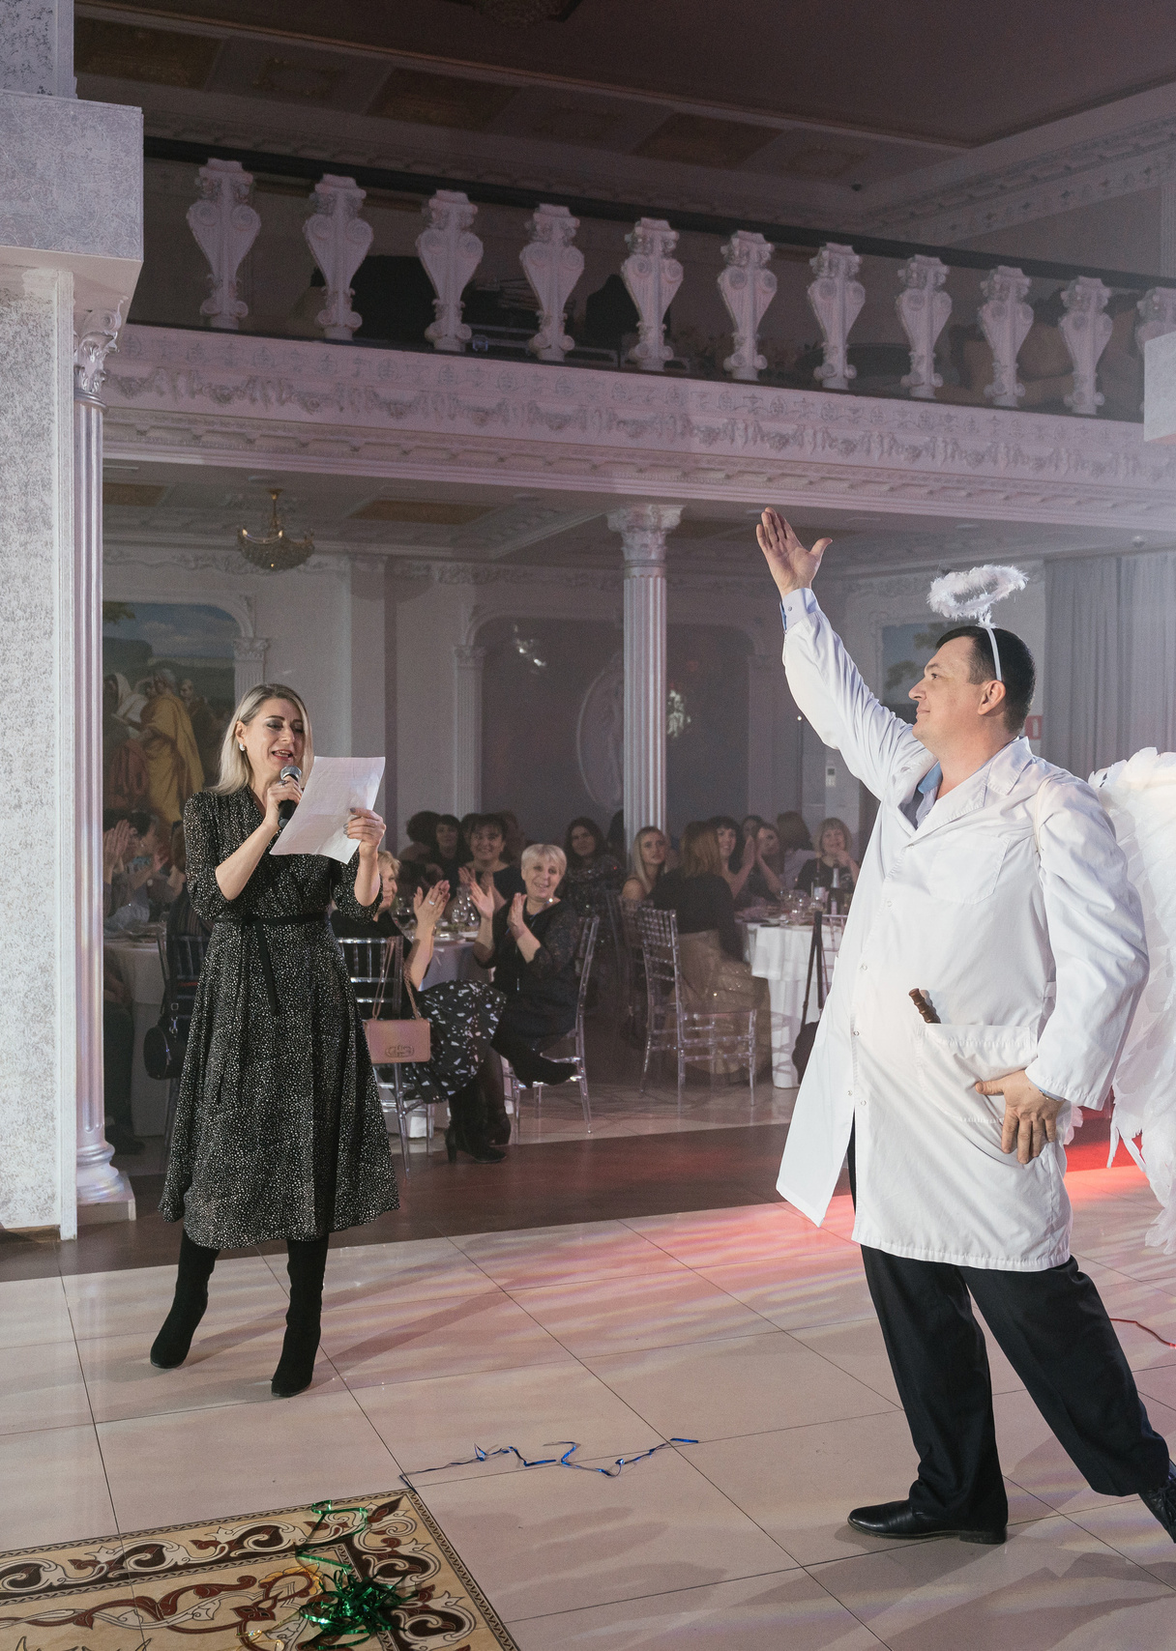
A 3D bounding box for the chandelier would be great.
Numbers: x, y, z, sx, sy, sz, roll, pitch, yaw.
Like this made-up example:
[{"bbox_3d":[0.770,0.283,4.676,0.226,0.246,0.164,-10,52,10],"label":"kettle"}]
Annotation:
[{"bbox_3d":[-1.944,-1.841,10.300,0.490,0.520,0.490,-1,2,-21],"label":"chandelier"}]

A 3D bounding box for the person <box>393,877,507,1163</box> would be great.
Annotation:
[{"bbox_3d":[-0.620,0.700,6.400,0.680,1.220,0.470,0,2,-18],"label":"person"}]

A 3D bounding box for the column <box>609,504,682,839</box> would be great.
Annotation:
[{"bbox_3d":[0.338,-0.345,9.889,0.380,3.110,0.380,-1,2,-21],"label":"column"}]

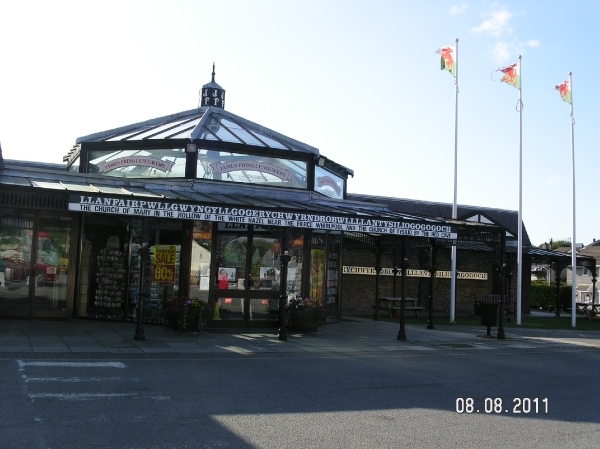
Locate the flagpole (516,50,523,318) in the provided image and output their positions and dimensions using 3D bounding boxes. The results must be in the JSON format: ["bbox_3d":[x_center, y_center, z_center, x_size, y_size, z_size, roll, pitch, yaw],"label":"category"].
[{"bbox_3d":[8.092,-1.334,24.207,0.150,9.960,0.150,3,-4,-25],"label":"flagpole"}]

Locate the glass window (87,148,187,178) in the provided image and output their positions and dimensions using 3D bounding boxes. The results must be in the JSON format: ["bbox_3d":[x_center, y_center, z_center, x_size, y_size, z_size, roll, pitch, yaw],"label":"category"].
[{"bbox_3d":[-4.151,-1.526,16.587,2.950,0.740,0.100,1,-4,20],"label":"glass window"}]

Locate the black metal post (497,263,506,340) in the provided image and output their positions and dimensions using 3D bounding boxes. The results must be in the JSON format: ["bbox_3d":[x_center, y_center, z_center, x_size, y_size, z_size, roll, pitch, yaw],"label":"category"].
[{"bbox_3d":[5.407,2.072,17.590,0.210,1.954,0.210,4,-5,-26],"label":"black metal post"}]

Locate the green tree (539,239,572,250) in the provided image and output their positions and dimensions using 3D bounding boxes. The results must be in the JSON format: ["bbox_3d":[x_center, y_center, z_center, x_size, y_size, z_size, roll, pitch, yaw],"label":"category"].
[{"bbox_3d":[38.672,6.230,100.000,6.500,7.500,6.000,1,-4,21],"label":"green tree"}]

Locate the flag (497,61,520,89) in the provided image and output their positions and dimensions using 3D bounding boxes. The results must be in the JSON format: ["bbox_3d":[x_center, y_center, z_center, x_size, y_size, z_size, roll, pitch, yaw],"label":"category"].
[{"bbox_3d":[7.704,-5.532,24.318,0.900,0.970,0.300,2,-5,6],"label":"flag"}]

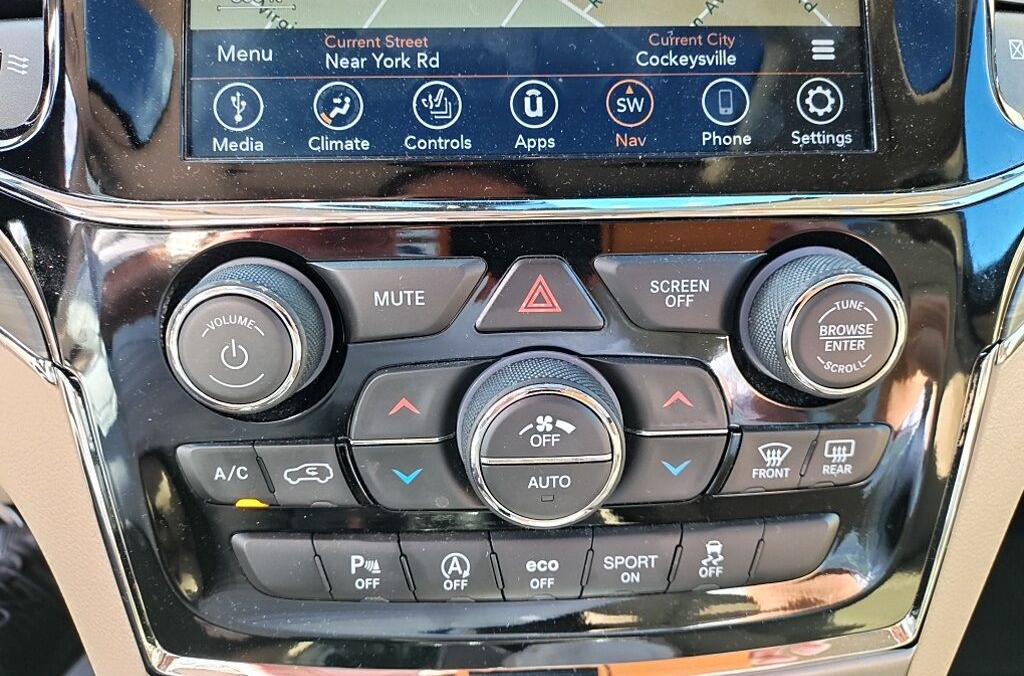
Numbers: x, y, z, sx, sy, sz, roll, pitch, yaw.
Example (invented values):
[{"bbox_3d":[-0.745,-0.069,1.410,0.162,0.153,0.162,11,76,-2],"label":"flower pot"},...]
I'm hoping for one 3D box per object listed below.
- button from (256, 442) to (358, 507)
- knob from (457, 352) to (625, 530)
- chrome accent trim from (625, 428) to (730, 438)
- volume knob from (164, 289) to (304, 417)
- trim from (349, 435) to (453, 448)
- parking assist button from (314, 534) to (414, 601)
[{"bbox_3d":[-0.053,0.035,0.196,0.026,0.019,0.007,-1,14,-2],"label":"button"},{"bbox_3d":[0.008,0.027,0.189,0.041,0.041,0.018,-1,14,-2],"label":"knob"},{"bbox_3d":[0.044,0.025,0.196,0.028,0.002,0.003,-1,14,-2],"label":"chrome accent trim"},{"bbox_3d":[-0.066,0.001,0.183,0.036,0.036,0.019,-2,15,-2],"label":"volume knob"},{"bbox_3d":[-0.029,0.027,0.193,0.027,0.003,0.003,-1,14,-2],"label":"trim"},{"bbox_3d":[-0.040,0.062,0.201,0.026,0.019,0.008,-1,14,-2],"label":"parking assist button"}]

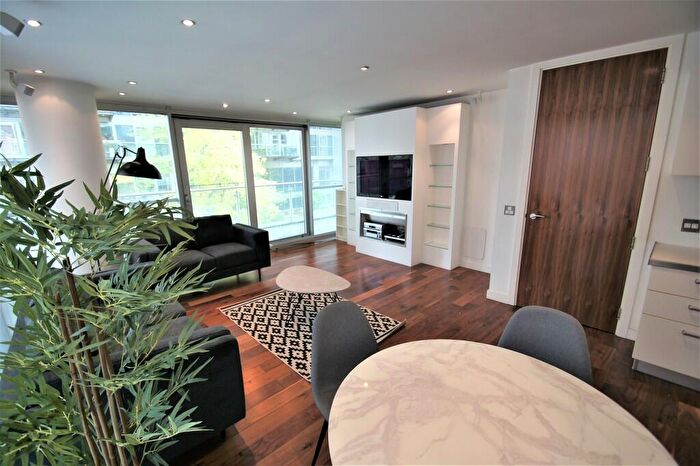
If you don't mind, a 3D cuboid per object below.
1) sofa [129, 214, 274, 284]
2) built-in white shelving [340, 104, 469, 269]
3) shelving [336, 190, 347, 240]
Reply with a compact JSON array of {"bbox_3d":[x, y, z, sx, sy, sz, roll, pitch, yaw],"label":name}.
[{"bbox_3d":[-1.958,0.265,3.880,1.436,0.881,0.940,-13,17,-43],"label":"sofa"},{"bbox_3d":[0.698,-0.733,4.883,0.503,2.331,2.275,-13,17,-43],"label":"built-in white shelving"},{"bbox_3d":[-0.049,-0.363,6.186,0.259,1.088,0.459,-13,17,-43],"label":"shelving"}]

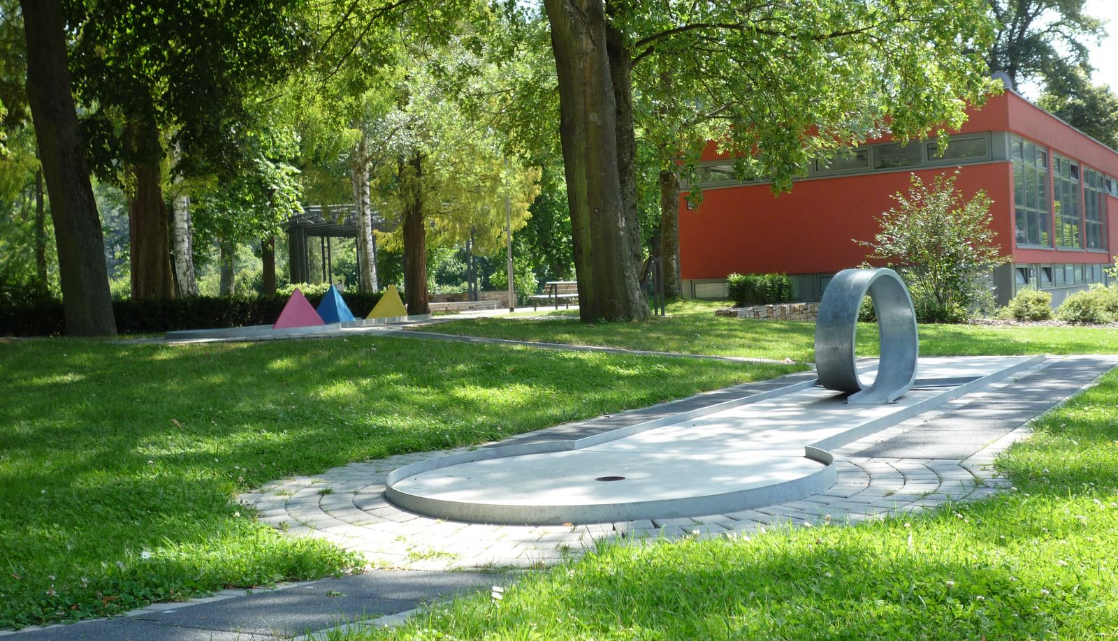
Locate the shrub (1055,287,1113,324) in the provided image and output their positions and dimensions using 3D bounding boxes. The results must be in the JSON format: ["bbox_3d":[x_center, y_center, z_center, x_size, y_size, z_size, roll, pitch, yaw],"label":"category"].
[{"bbox_3d":[8.899,-0.258,21.300,0.980,0.630,0.880,-2,1,23],"label":"shrub"}]

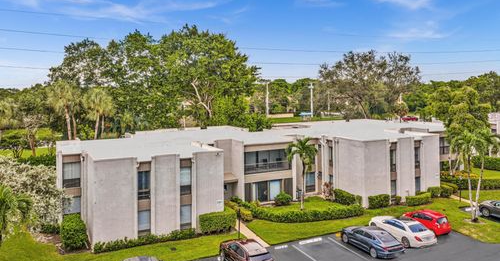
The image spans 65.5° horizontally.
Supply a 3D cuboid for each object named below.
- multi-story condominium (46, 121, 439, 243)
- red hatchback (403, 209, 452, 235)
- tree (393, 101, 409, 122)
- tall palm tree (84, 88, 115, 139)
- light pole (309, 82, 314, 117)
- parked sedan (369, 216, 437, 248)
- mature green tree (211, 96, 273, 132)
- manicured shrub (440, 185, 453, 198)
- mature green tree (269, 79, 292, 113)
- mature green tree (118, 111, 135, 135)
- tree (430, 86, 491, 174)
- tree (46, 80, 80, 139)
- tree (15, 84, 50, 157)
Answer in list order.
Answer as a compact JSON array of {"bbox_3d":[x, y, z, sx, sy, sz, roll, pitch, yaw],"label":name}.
[{"bbox_3d":[3.966,3.364,41.257,43.200,6.400,15.600,-3,8,-24],"label":"multi-story condominium"},{"bbox_3d":[13.658,6.971,30.182,1.568,1.450,3.577,-3,7,-25],"label":"red hatchback"},{"bbox_3d":[31.182,-2.283,80.366,3.100,7.620,3.100,0,7,0],"label":"tree"},{"bbox_3d":[-23.161,-0.866,59.423,4.892,11.045,4.647,-2,6,-21],"label":"tall palm tree"},{"bbox_3d":[19.405,-9.532,122.787,1.200,11.180,0.700,0,7,0],"label":"light pole"},{"bbox_3d":[11.350,7.404,29.133,1.900,1.470,5.100,-4,8,-26],"label":"parked sedan"},{"bbox_3d":[-1.101,0.482,50.474,8.030,9.760,8.030,0,7,0],"label":"mature green tree"},{"bbox_3d":[20.082,6.191,40.050,1.350,1.100,1.300,-3,8,-25],"label":"manicured shrub"},{"bbox_3d":[9.985,-9.745,127.246,7.857,14.433,7.464,0,6,4],"label":"mature green tree"},{"bbox_3d":[-18.260,0.747,57.566,2.370,7.430,2.370,0,7,0],"label":"mature green tree"},{"bbox_3d":[26.490,0.090,48.916,7.551,11.183,7.173,3,7,28],"label":"tree"},{"bbox_3d":[-28.634,-1.459,59.360,4.887,12.255,4.643,-3,7,-26],"label":"tree"},{"bbox_3d":[-33.820,-1.464,60.306,5.260,11.120,5.260,0,7,0],"label":"tree"}]

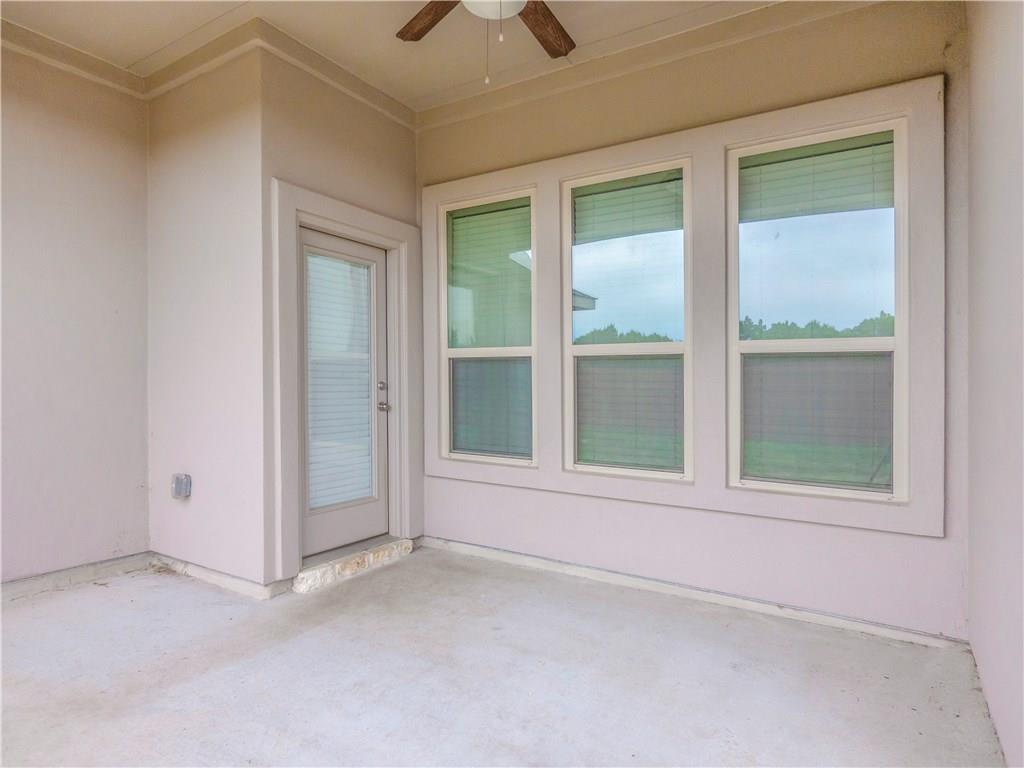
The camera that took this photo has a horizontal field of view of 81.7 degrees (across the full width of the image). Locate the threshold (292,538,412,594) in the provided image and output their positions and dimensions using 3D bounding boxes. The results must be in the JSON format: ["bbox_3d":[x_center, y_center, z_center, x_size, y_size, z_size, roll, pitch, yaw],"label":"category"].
[{"bbox_3d":[-1.023,1.143,3.838,0.180,0.120,0.920,1,1,32],"label":"threshold"}]

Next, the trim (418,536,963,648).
[{"bbox_3d":[0.684,1.170,3.526,3.180,0.075,0.030,1,1,32],"label":"trim"}]

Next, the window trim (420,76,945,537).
[{"bbox_3d":[0.673,-0.366,3.520,3.070,2.105,0.055,1,1,32],"label":"window trim"}]

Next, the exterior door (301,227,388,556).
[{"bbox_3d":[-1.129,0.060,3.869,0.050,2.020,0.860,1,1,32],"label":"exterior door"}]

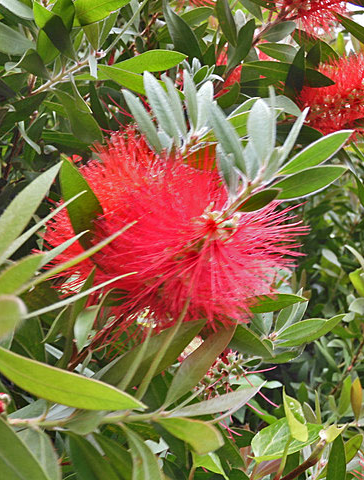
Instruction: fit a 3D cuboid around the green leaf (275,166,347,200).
[{"bbox_3d":[0.066,-0.029,0.425,0.039,0.013,0.006,-18,-38,15],"label":"green leaf"}]

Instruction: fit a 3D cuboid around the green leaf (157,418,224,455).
[{"bbox_3d":[0.003,0.084,0.360,0.035,0.008,0.016,16,43,31],"label":"green leaf"}]

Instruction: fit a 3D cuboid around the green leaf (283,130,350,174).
[{"bbox_3d":[0.063,-0.041,0.395,0.040,0.013,0.006,-31,-36,15],"label":"green leaf"}]

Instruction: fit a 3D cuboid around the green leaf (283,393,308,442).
[{"bbox_3d":[0.053,0.086,0.400,0.012,0.028,0.008,-30,21,-36],"label":"green leaf"}]

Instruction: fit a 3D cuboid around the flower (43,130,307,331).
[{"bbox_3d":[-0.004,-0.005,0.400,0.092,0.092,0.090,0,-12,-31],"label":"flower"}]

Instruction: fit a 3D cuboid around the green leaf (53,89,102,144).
[{"bbox_3d":[-0.066,-0.078,0.530,0.016,0.051,0.007,-35,-24,-14],"label":"green leaf"}]

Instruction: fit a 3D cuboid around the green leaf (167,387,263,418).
[{"bbox_3d":[0.016,0.071,0.370,0.046,0.011,0.007,-16,-29,-13],"label":"green leaf"}]

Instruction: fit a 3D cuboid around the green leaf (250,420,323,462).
[{"bbox_3d":[0.052,0.098,0.405,0.037,0.008,0.018,-15,55,-16],"label":"green leaf"}]

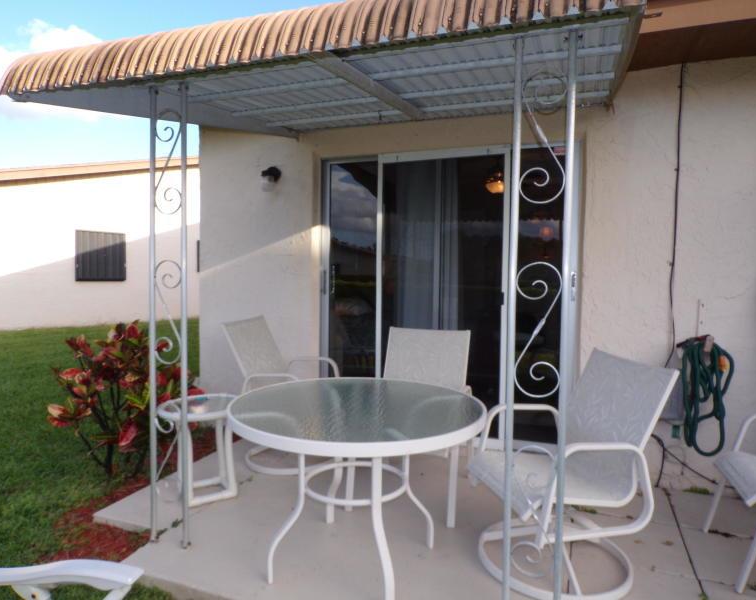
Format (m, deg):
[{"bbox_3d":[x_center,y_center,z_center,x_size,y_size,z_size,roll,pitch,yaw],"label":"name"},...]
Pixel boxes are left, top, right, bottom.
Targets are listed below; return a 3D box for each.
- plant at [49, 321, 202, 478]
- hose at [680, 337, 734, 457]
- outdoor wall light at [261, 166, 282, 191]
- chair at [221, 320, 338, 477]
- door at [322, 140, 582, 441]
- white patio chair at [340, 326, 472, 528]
[{"bbox_3d":[-1.661,0.648,3.650,0.920,1.000,0.850,2,3,20],"label":"plant"},{"bbox_3d":[1.880,0.548,3.172,0.247,0.694,0.150,2,3,20],"label":"hose"},{"bbox_3d":[-0.781,-0.888,4.070,0.115,0.180,0.180,2,3,20],"label":"outdoor wall light"},{"bbox_3d":[-0.600,0.614,3.729,0.710,0.930,0.640,1,3,9],"label":"chair"},{"bbox_3d":[0.424,-0.012,3.861,1.820,2.040,0.100,2,3,20],"label":"door"},{"bbox_3d":[0.223,0.657,3.135,0.600,0.920,0.710,2,3,20],"label":"white patio chair"}]

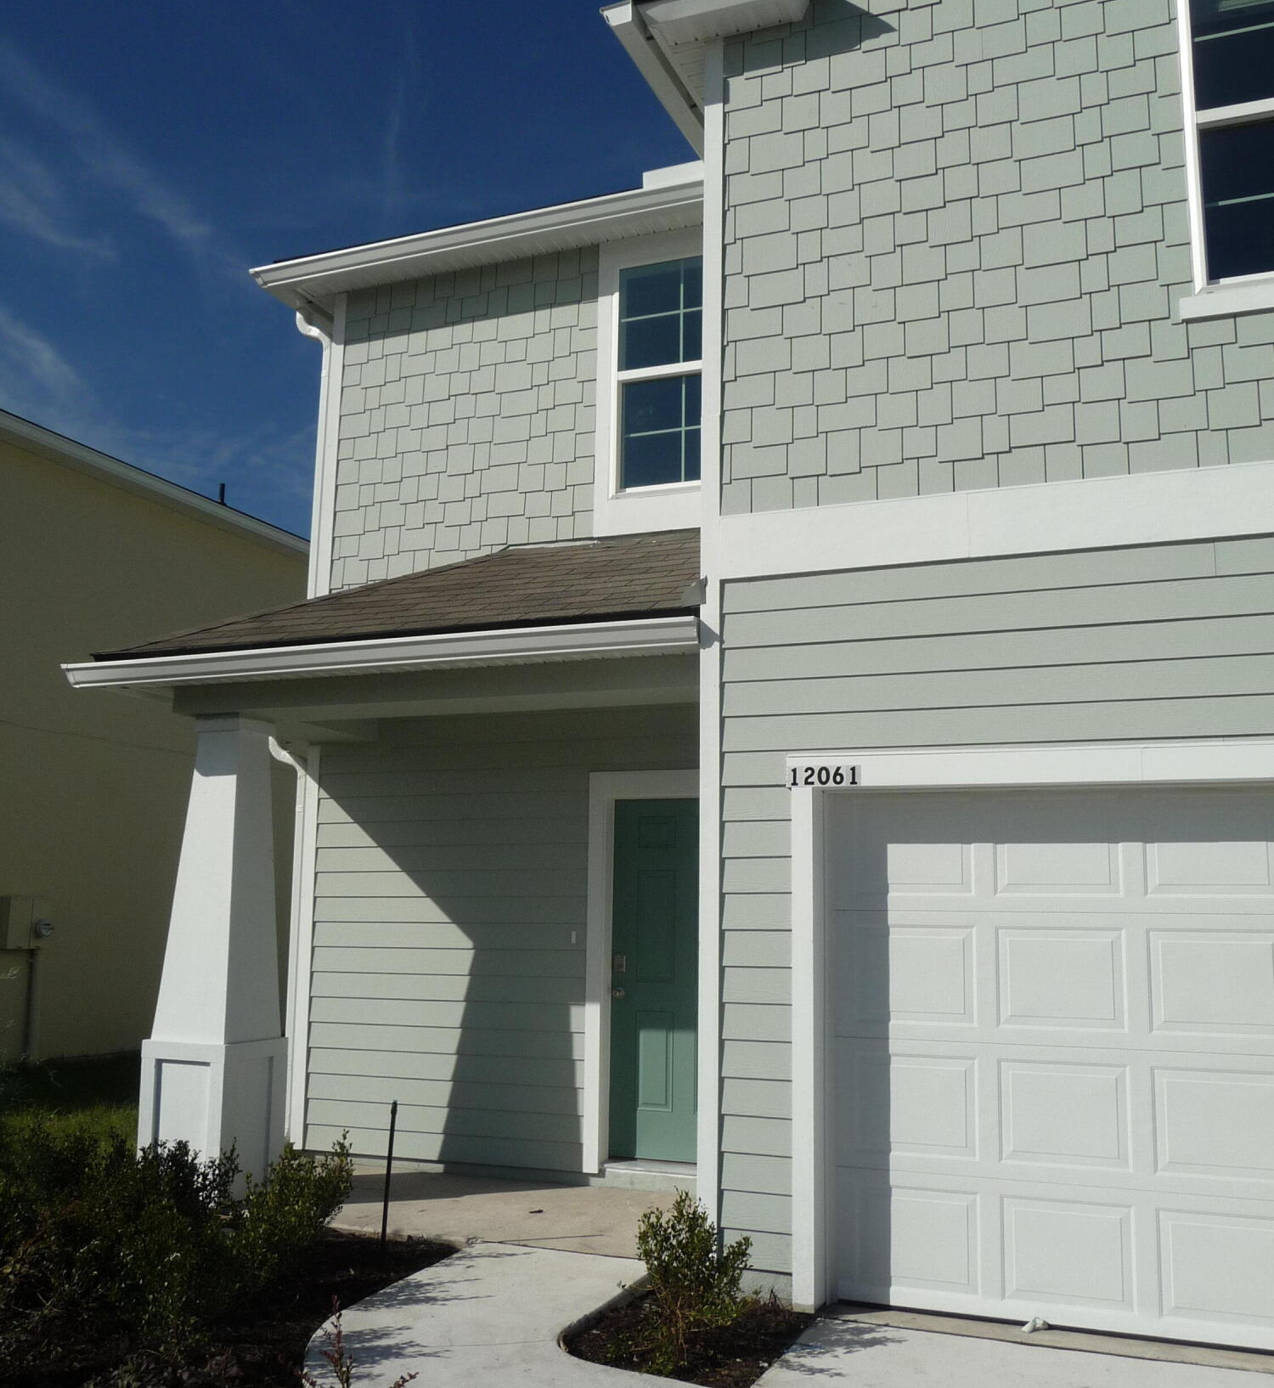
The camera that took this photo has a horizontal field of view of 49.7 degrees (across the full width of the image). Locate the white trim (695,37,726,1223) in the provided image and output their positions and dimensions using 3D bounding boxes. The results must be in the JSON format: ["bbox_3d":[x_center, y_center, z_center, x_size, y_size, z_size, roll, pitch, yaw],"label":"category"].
[{"bbox_3d":[0.338,-0.401,6.228,0.105,5.610,0.080,-3,-10,22],"label":"white trim"}]

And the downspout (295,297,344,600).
[{"bbox_3d":[-2.261,-1.658,9.372,0.290,2.130,0.100,-3,-10,22],"label":"downspout"}]

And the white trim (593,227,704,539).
[{"bbox_3d":[0.254,-1.930,8.320,1.120,1.920,0.070,-3,-10,22],"label":"white trim"}]

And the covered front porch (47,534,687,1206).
[{"bbox_3d":[-1.130,0.818,7.491,3.670,3.810,1.750,-3,-10,22],"label":"covered front porch"}]

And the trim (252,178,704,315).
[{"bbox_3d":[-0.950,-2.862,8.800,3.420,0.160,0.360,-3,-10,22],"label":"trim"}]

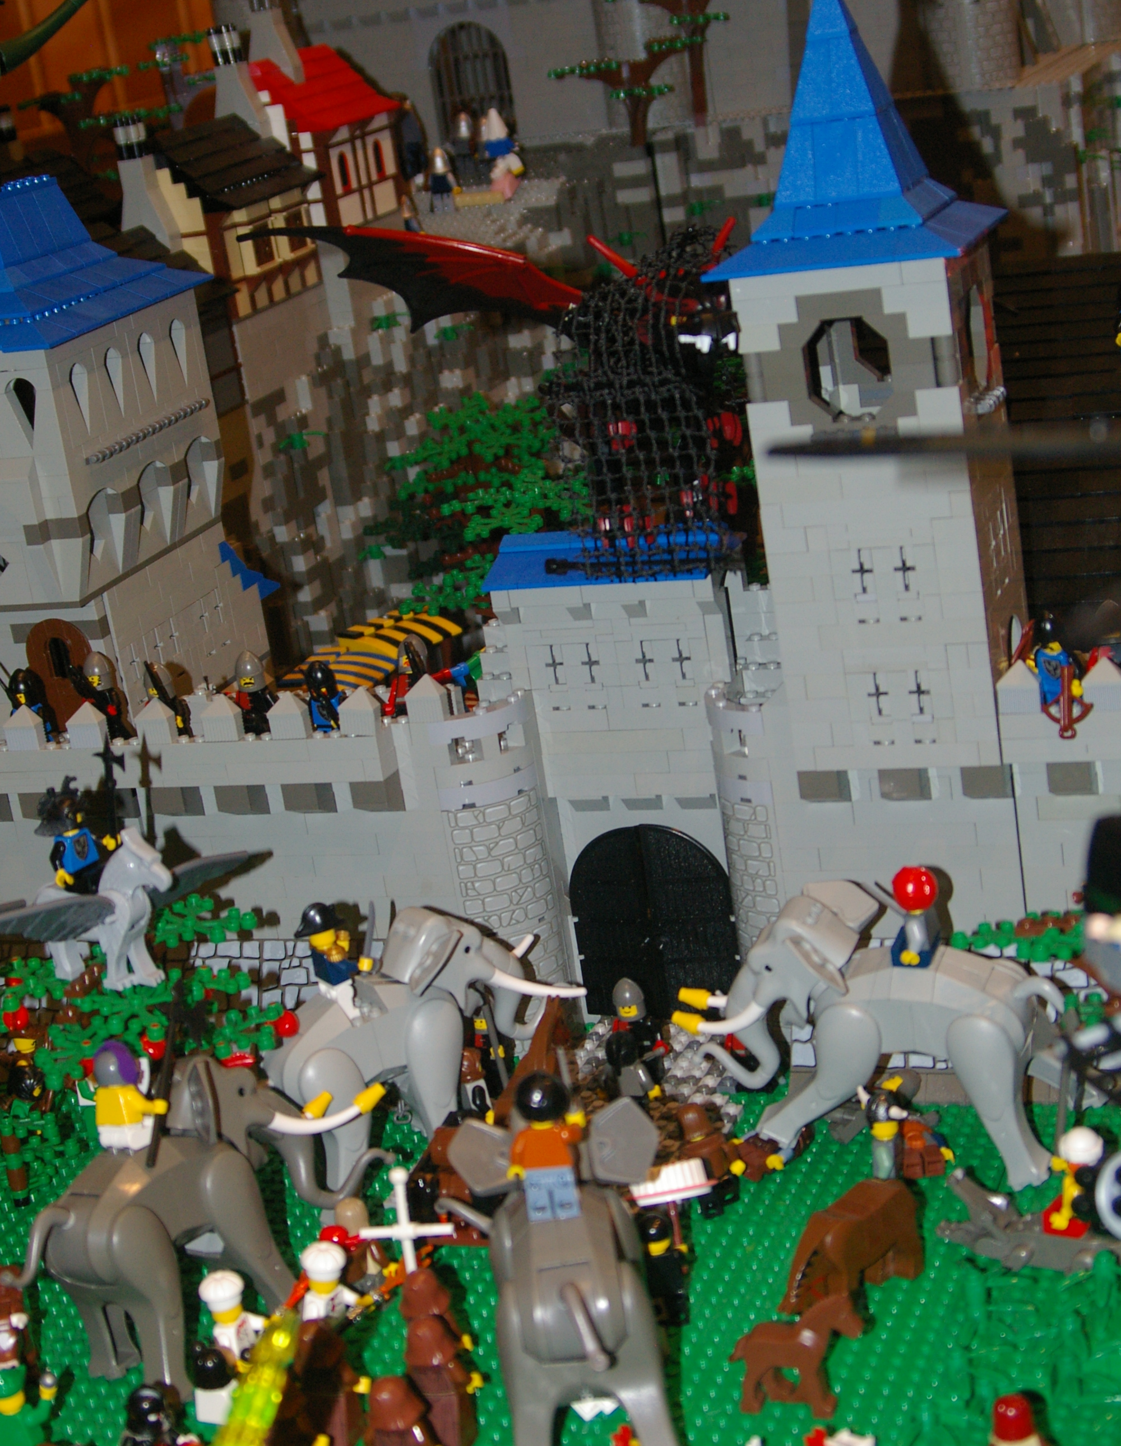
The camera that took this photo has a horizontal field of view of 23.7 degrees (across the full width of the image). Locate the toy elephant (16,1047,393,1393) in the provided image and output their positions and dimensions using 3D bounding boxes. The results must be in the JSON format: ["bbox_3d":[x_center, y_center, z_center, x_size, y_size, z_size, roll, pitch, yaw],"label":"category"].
[{"bbox_3d":[-0.125,0.167,0.953,0.066,0.102,0.158,7,23,40],"label":"toy elephant"}]

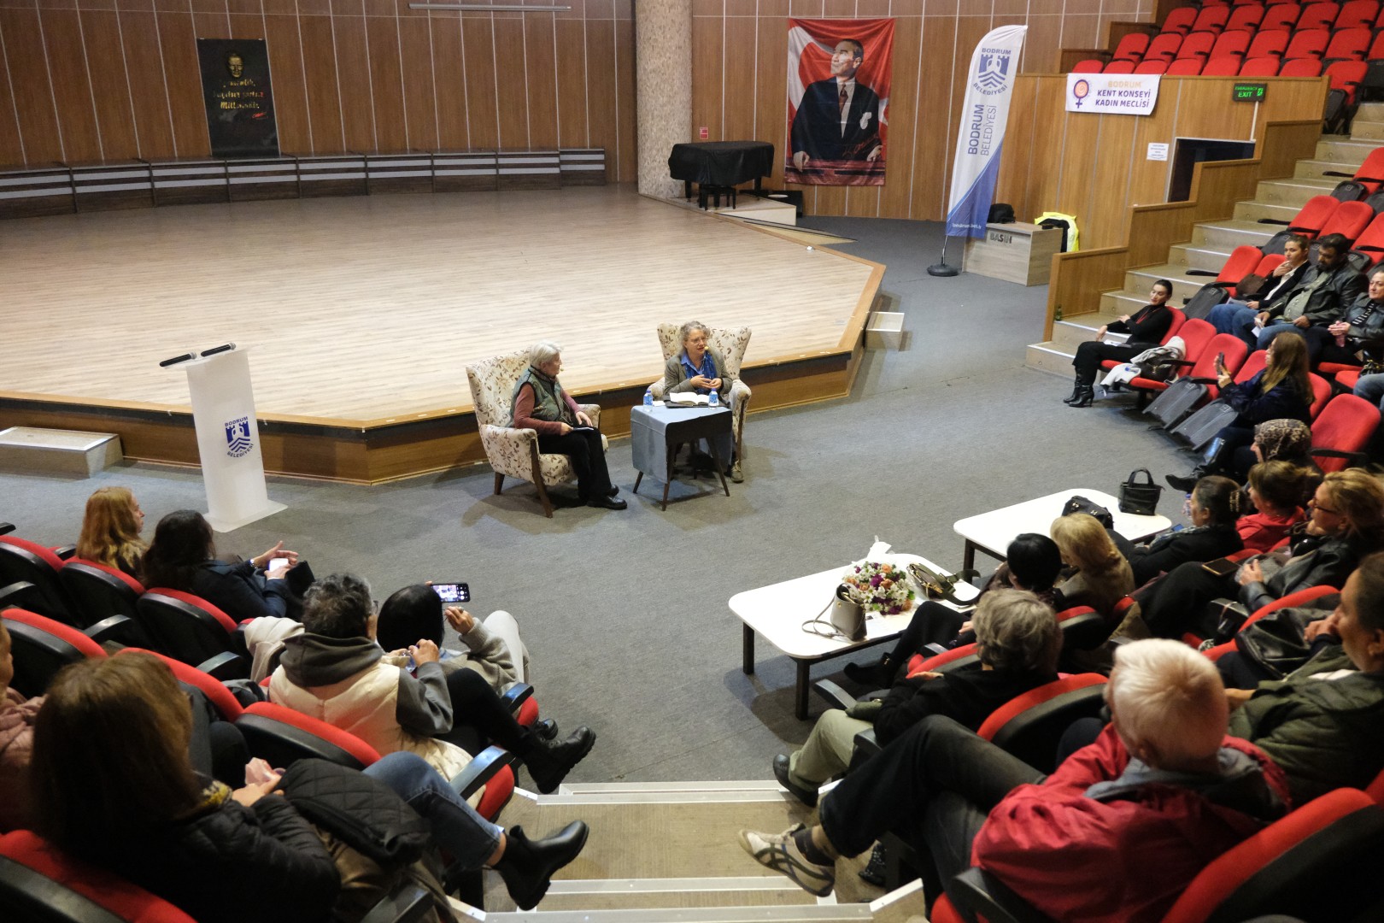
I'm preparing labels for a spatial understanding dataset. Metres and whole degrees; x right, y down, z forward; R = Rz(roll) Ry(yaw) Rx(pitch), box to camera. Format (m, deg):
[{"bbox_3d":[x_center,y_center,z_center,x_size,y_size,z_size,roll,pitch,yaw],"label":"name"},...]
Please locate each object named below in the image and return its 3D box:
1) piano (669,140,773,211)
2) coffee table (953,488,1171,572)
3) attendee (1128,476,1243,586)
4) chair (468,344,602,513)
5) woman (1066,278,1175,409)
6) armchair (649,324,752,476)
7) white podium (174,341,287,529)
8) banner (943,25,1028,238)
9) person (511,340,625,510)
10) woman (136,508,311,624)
[{"bbox_3d":[0.568,-5.744,21.631,2.000,1.116,1.395,-9,21,-25],"label":"piano"},{"bbox_3d":[2.230,0.566,6.521,1.265,0.401,0.729,-11,22,-29],"label":"coffee table"},{"bbox_3d":[2.169,0.548,5.183,0.520,1.180,0.850,-16,25,-39],"label":"attendee"},{"bbox_3d":[-1.117,-0.233,7.889,0.770,1.000,0.740,13,23,32],"label":"chair"},{"bbox_3d":[3.972,-1.104,9.965,0.880,1.180,0.520,-1,19,-3],"label":"woman"},{"bbox_3d":[0.101,-0.518,8.498,0.770,1.020,0.800,3,19,7],"label":"armchair"},{"bbox_3d":[-3.150,-0.178,7.300,0.400,1.150,0.560,10,21,26],"label":"white podium"},{"bbox_3d":[4.441,-4.931,16.254,0.970,3.085,0.145,6,20,15],"label":"banner"},{"bbox_3d":[-0.891,-0.288,7.805,0.840,1.160,0.540,10,21,25],"label":"person"},{"bbox_3d":[-1.881,0.654,4.841,0.540,1.190,0.860,11,22,28],"label":"woman"}]

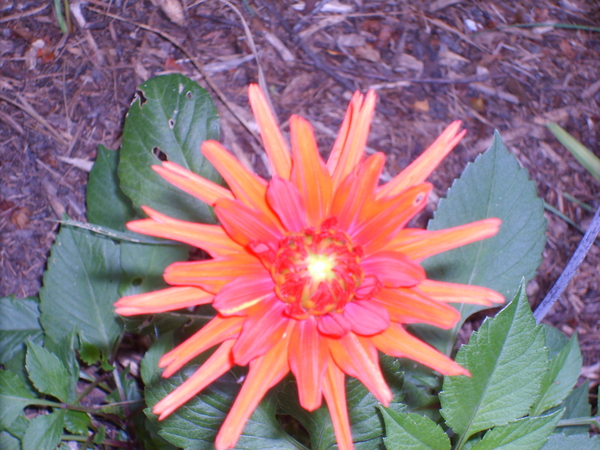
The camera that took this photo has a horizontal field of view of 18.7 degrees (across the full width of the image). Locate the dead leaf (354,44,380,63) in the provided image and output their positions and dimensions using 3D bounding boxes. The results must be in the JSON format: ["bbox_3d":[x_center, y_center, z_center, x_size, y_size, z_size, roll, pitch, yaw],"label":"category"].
[{"bbox_3d":[0.036,-0.090,0.960,0.014,0.004,0.009,14,56,10],"label":"dead leaf"}]

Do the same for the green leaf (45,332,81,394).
[{"bbox_3d":[-0.107,0.062,0.820,0.016,0.009,0.029,-19,73,-13],"label":"green leaf"}]

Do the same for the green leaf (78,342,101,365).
[{"bbox_3d":[-0.097,0.059,0.840,0.010,0.006,0.010,-12,67,-5],"label":"green leaf"}]

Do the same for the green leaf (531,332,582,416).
[{"bbox_3d":[0.097,0.057,0.690,0.017,0.008,0.040,29,67,7],"label":"green leaf"}]

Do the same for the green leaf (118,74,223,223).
[{"bbox_3d":[-0.055,-0.032,0.780,0.042,0.014,0.070,-20,75,-2],"label":"green leaf"}]

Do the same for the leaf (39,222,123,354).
[{"bbox_3d":[-0.086,0.024,0.735,0.032,0.010,0.065,-17,65,-8],"label":"leaf"}]

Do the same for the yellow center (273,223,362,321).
[{"bbox_3d":[0.006,0.017,0.660,0.034,0.017,0.035,0,80,0],"label":"yellow center"}]

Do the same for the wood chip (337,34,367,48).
[{"bbox_3d":[0.031,-0.109,1.080,0.017,0.004,0.009,4,53,3],"label":"wood chip"}]

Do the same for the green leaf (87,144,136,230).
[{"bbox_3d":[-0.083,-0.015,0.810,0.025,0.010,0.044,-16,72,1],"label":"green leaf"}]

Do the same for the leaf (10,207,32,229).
[{"bbox_3d":[-0.123,-0.003,0.800,0.008,0.004,0.012,-3,53,-2],"label":"leaf"}]

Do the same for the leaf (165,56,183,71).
[{"bbox_3d":[-0.066,-0.085,0.955,0.010,0.003,0.007,24,59,16],"label":"leaf"}]

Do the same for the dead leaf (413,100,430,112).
[{"bbox_3d":[0.056,-0.055,0.840,0.008,0.003,0.007,0,53,0],"label":"dead leaf"}]

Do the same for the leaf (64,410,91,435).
[{"bbox_3d":[-0.084,0.075,0.690,0.013,0.004,0.009,38,69,17],"label":"leaf"}]

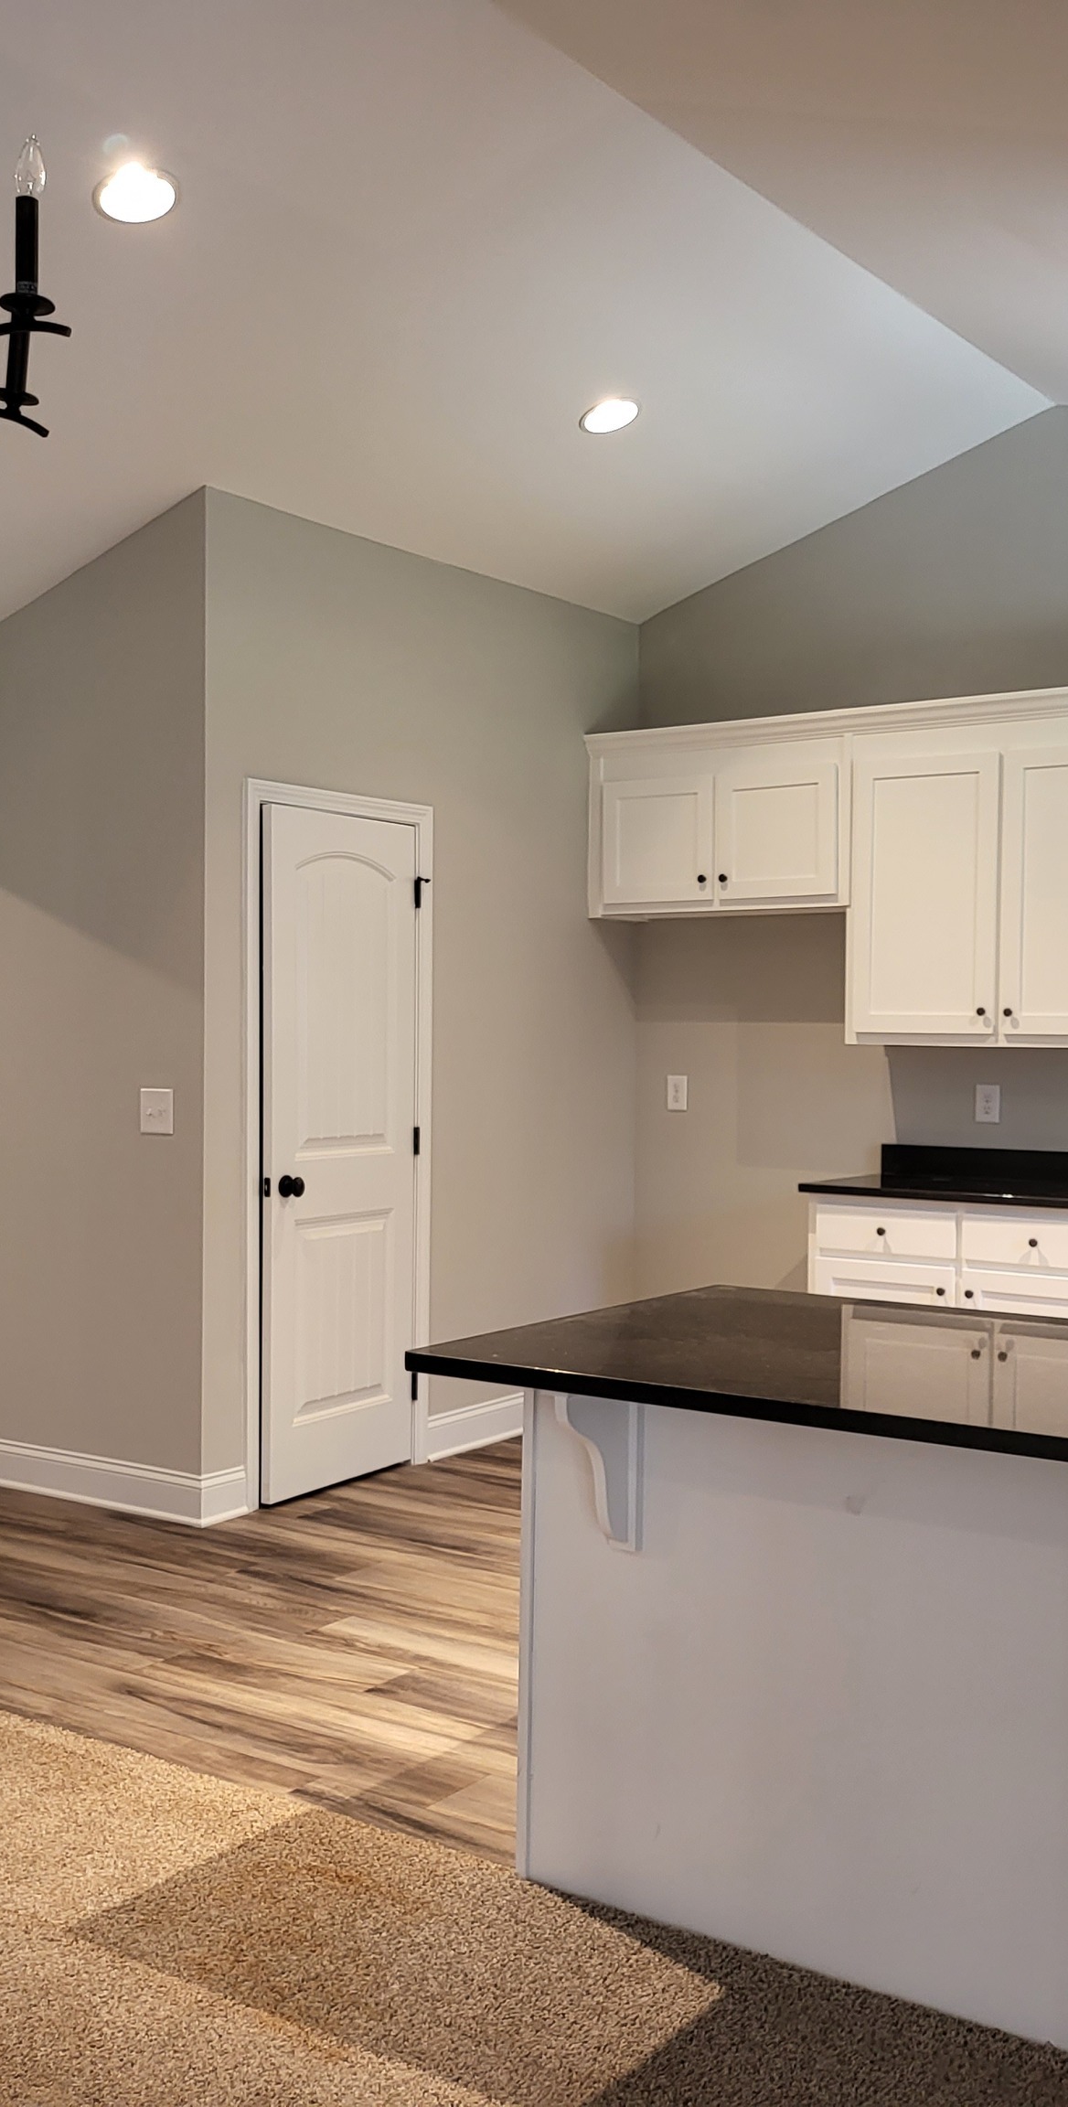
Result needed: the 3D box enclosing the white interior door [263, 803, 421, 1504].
[{"bbox_3d":[-0.586,0.286,5.885,0.035,2.030,0.705,1,1,32],"label":"white interior door"}]

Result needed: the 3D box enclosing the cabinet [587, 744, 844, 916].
[{"bbox_3d":[0.717,-0.780,6.934,1.027,0.567,0.339,1,1,35],"label":"cabinet"}]

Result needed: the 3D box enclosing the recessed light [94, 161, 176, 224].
[{"bbox_3d":[-0.851,-1.835,4.171,0.185,0.025,0.185,-14,-9,-2],"label":"recessed light"}]

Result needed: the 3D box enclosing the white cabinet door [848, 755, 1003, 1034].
[{"bbox_3d":[1.250,-0.509,6.264,0.492,0.892,0.020,1,1,35],"label":"white cabinet door"}]

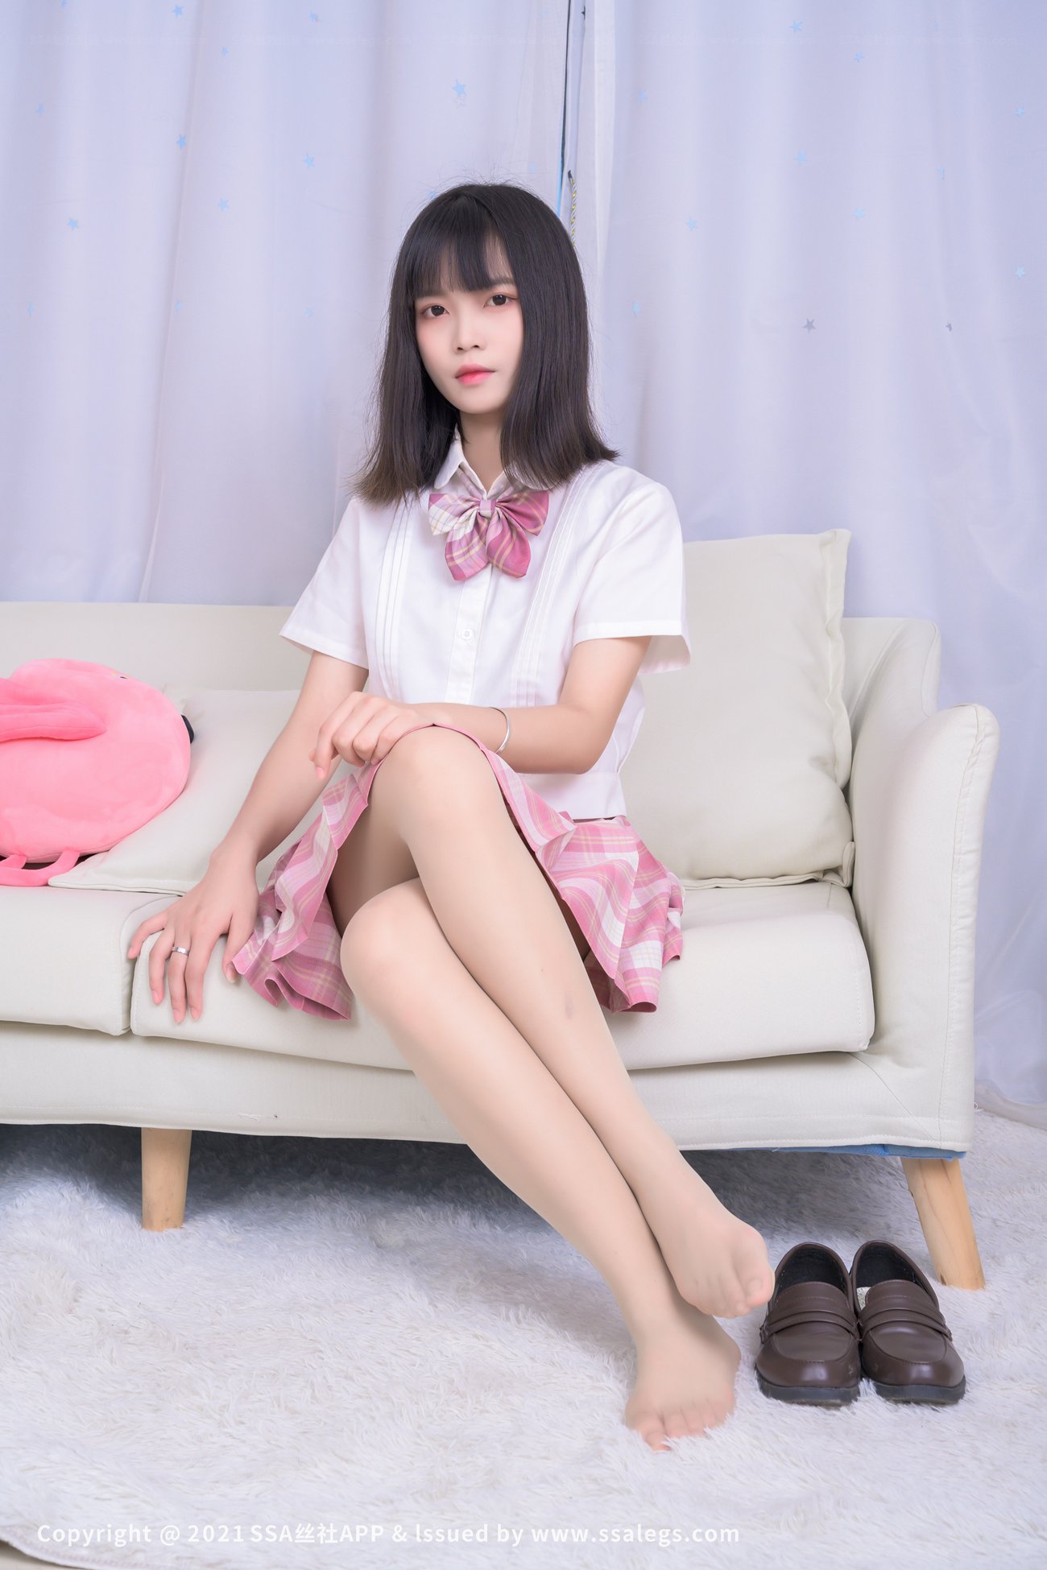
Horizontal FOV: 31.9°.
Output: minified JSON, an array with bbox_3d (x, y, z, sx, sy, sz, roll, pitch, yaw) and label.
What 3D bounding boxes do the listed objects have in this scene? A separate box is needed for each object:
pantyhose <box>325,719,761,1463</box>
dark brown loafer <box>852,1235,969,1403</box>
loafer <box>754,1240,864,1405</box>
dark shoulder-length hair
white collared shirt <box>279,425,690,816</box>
[{"bbox_3d":[0.027,0.229,1.751,0.432,0.585,0.565,2,5,8],"label":"pantyhose"},{"bbox_3d":[0.350,0.498,1.725,0.096,0.080,0.252,1,5,4],"label":"dark brown loafer"},{"bbox_3d":[0.267,0.496,1.725,0.096,0.080,0.252,2,5,9],"label":"loafer"},{"bbox_3d":[-0.041,-0.439,1.860,0.265,0.325,0.230,2,5,15],"label":"dark shoulder-length hair"},{"bbox_3d":[-0.040,-0.164,1.860,0.410,0.400,0.270,2,5,14],"label":"white collared shirt"}]

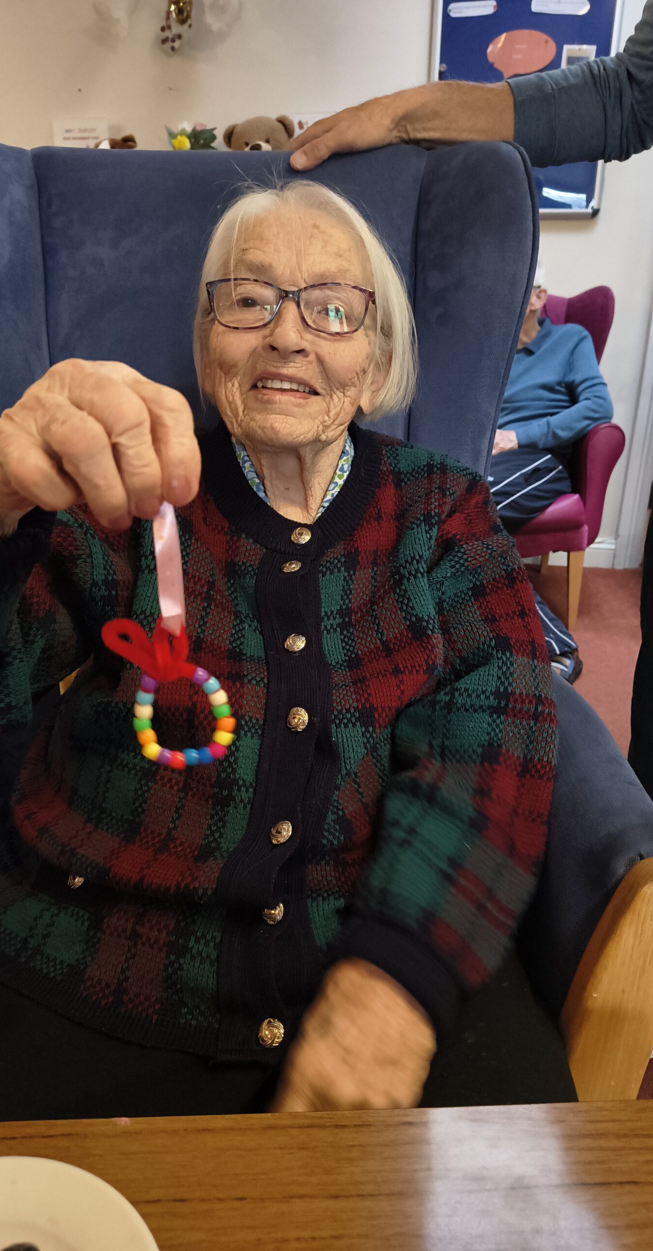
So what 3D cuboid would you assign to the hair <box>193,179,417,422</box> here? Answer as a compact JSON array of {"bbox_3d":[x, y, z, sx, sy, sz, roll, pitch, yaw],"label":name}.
[{"bbox_3d":[-0.019,-0.282,0.765,0.190,0.200,0.185,7,15,6],"label":"hair"}]

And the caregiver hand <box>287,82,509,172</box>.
[{"bbox_3d":[0.072,-0.506,0.880,0.225,0.085,0.105,3,22,5],"label":"caregiver hand"}]

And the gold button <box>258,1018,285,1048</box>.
[{"bbox_3d":[-0.036,0.270,0.575,0.018,0.019,0.009,0,-16,0],"label":"gold button"}]

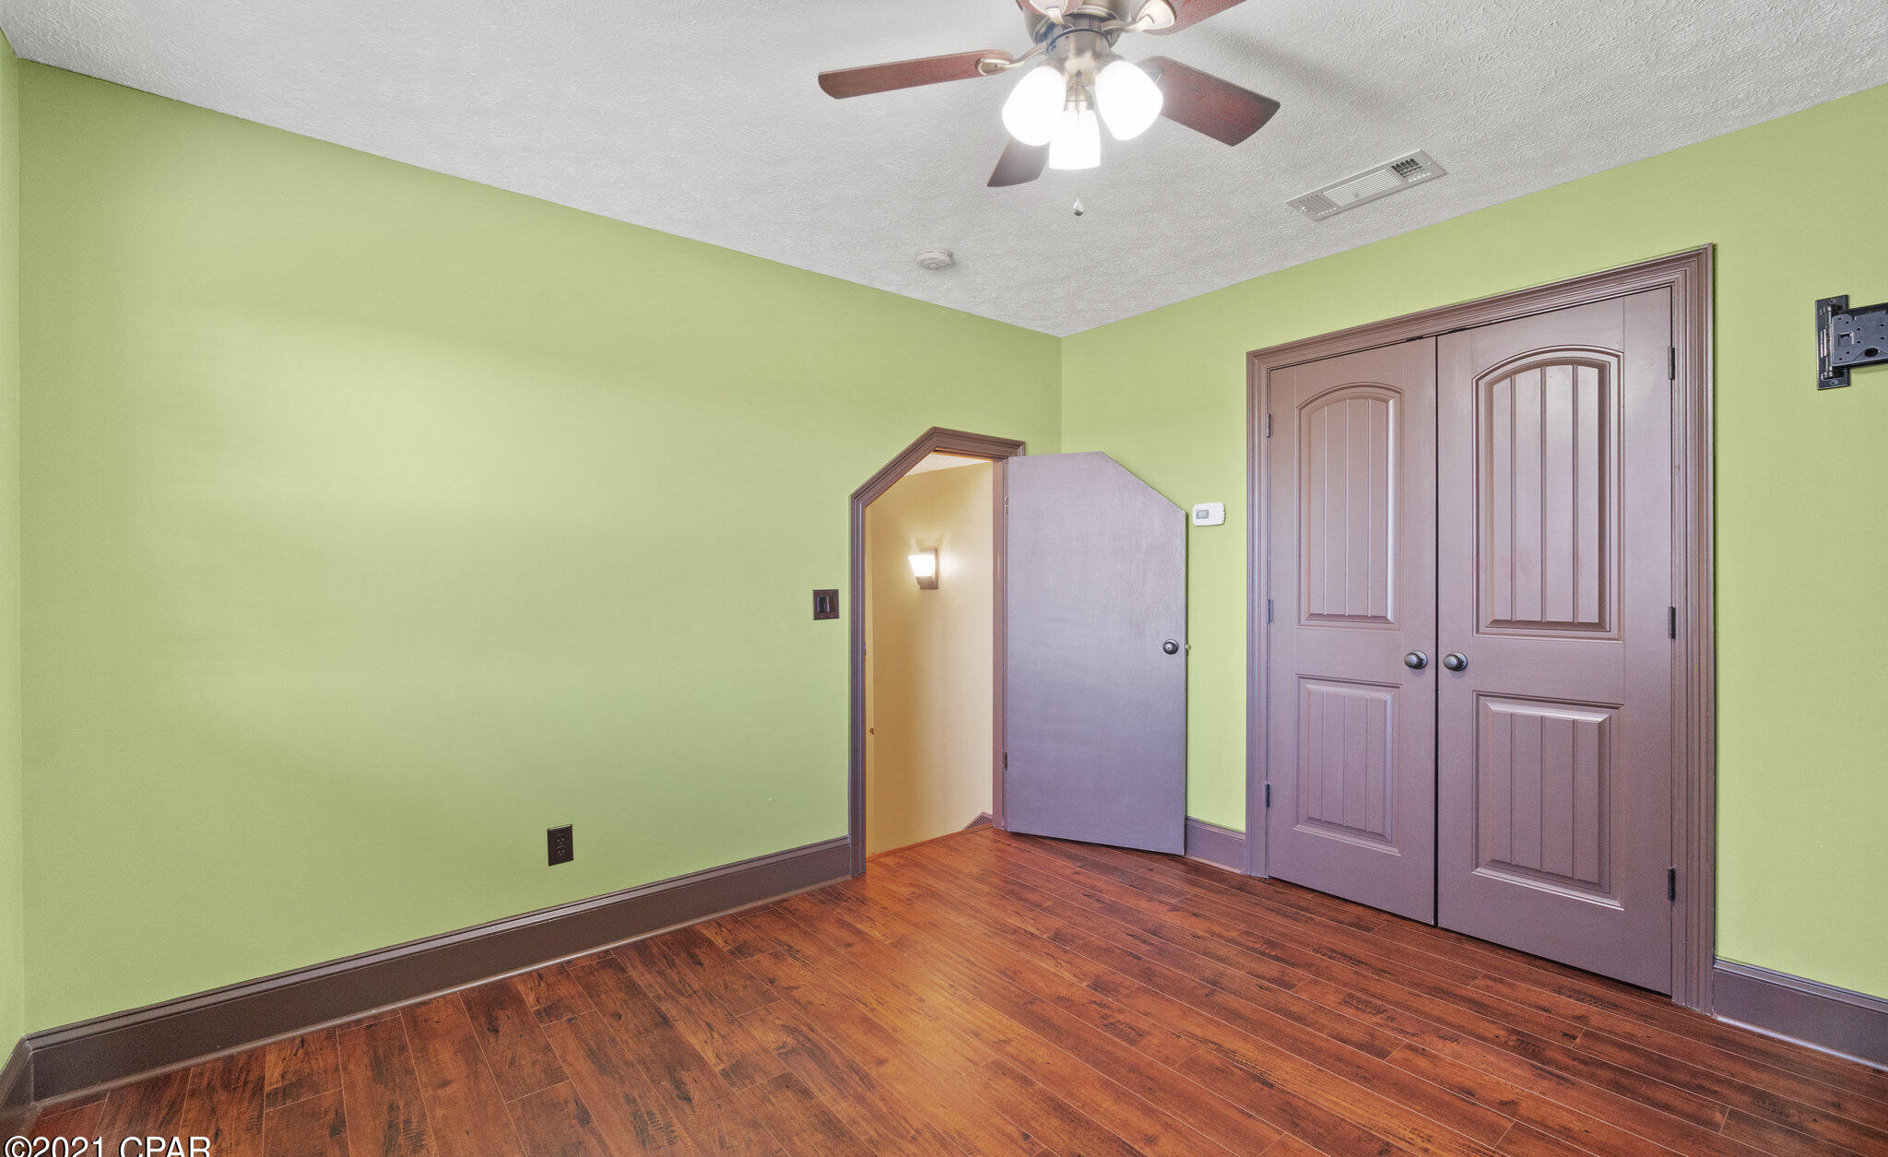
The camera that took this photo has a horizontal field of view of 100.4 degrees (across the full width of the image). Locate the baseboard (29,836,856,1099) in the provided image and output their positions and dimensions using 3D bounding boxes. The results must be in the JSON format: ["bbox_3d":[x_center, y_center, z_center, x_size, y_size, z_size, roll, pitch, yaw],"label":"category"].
[{"bbox_3d":[-1.260,1.143,2.521,2.242,0.175,0.020,0,0,-38],"label":"baseboard"}]

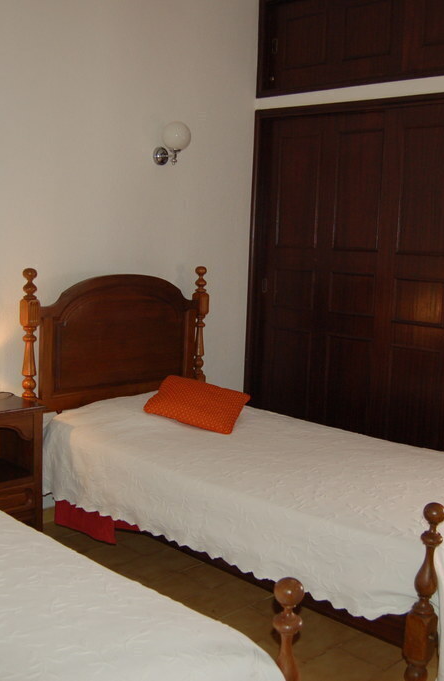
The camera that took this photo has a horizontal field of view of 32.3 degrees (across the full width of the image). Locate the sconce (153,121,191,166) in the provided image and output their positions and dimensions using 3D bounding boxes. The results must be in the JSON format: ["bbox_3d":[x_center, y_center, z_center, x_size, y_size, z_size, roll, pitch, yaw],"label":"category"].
[{"bbox_3d":[-0.243,-0.982,3.841,0.185,0.215,0.142,9,10,44],"label":"sconce"}]

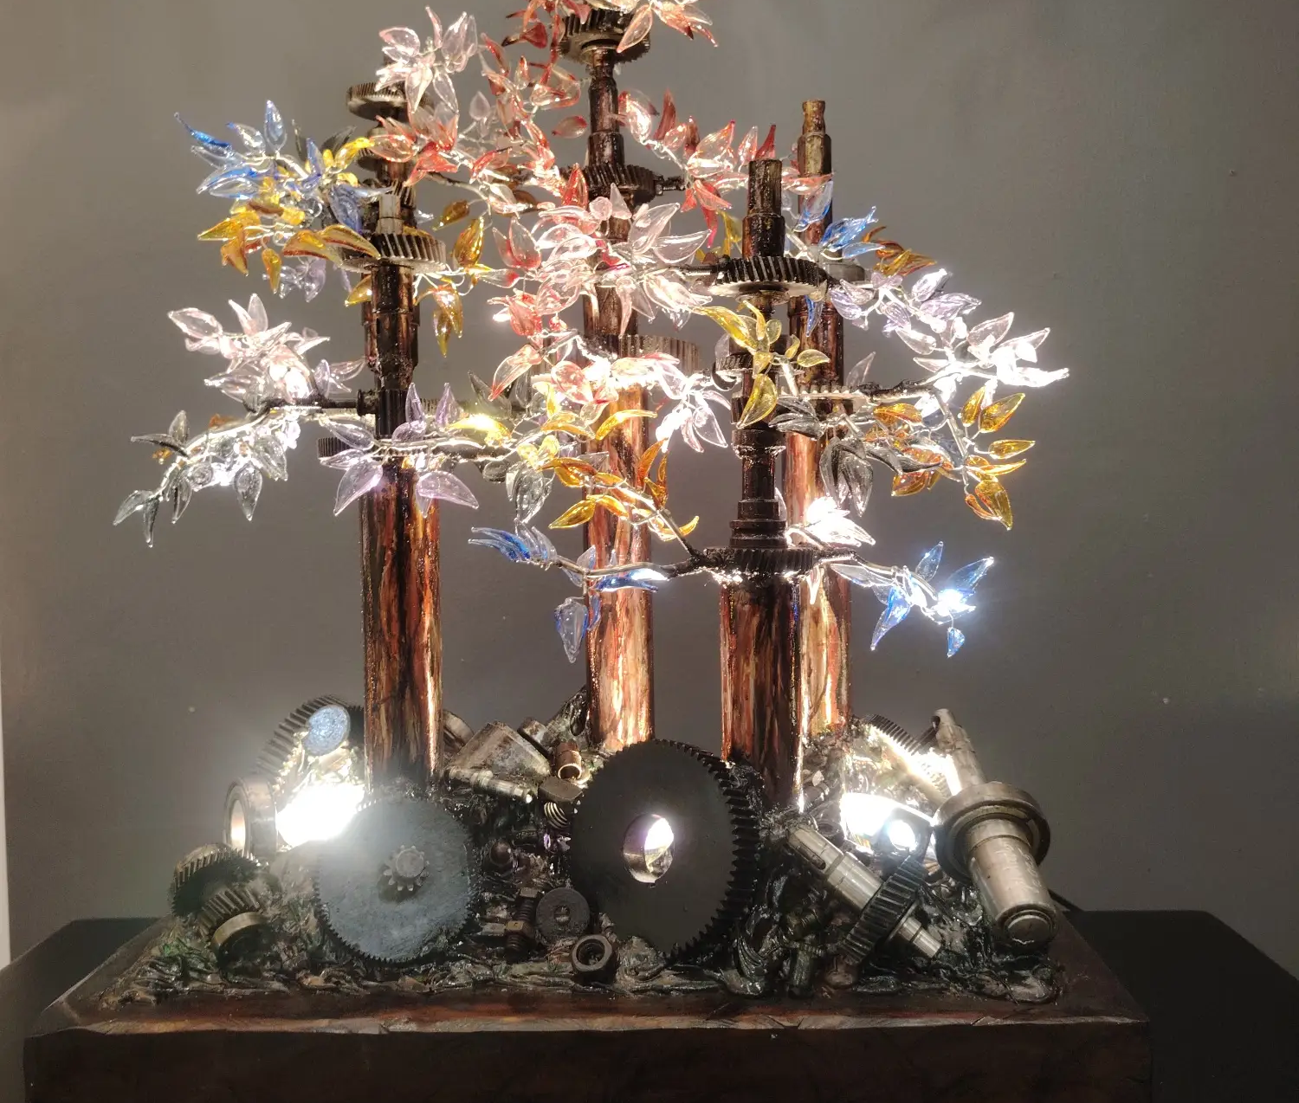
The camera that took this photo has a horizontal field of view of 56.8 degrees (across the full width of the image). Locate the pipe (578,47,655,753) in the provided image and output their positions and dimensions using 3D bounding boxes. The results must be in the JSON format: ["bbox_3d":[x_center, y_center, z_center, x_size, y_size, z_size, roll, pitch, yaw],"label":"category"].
[{"bbox_3d":[-0.030,-0.126,1.000,0.057,0.600,0.057,-1,2,0],"label":"pipe"}]

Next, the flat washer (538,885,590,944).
[{"bbox_3d":[-0.059,0.252,0.830,0.038,0.038,0.012,-1,2,-3],"label":"flat washer"}]

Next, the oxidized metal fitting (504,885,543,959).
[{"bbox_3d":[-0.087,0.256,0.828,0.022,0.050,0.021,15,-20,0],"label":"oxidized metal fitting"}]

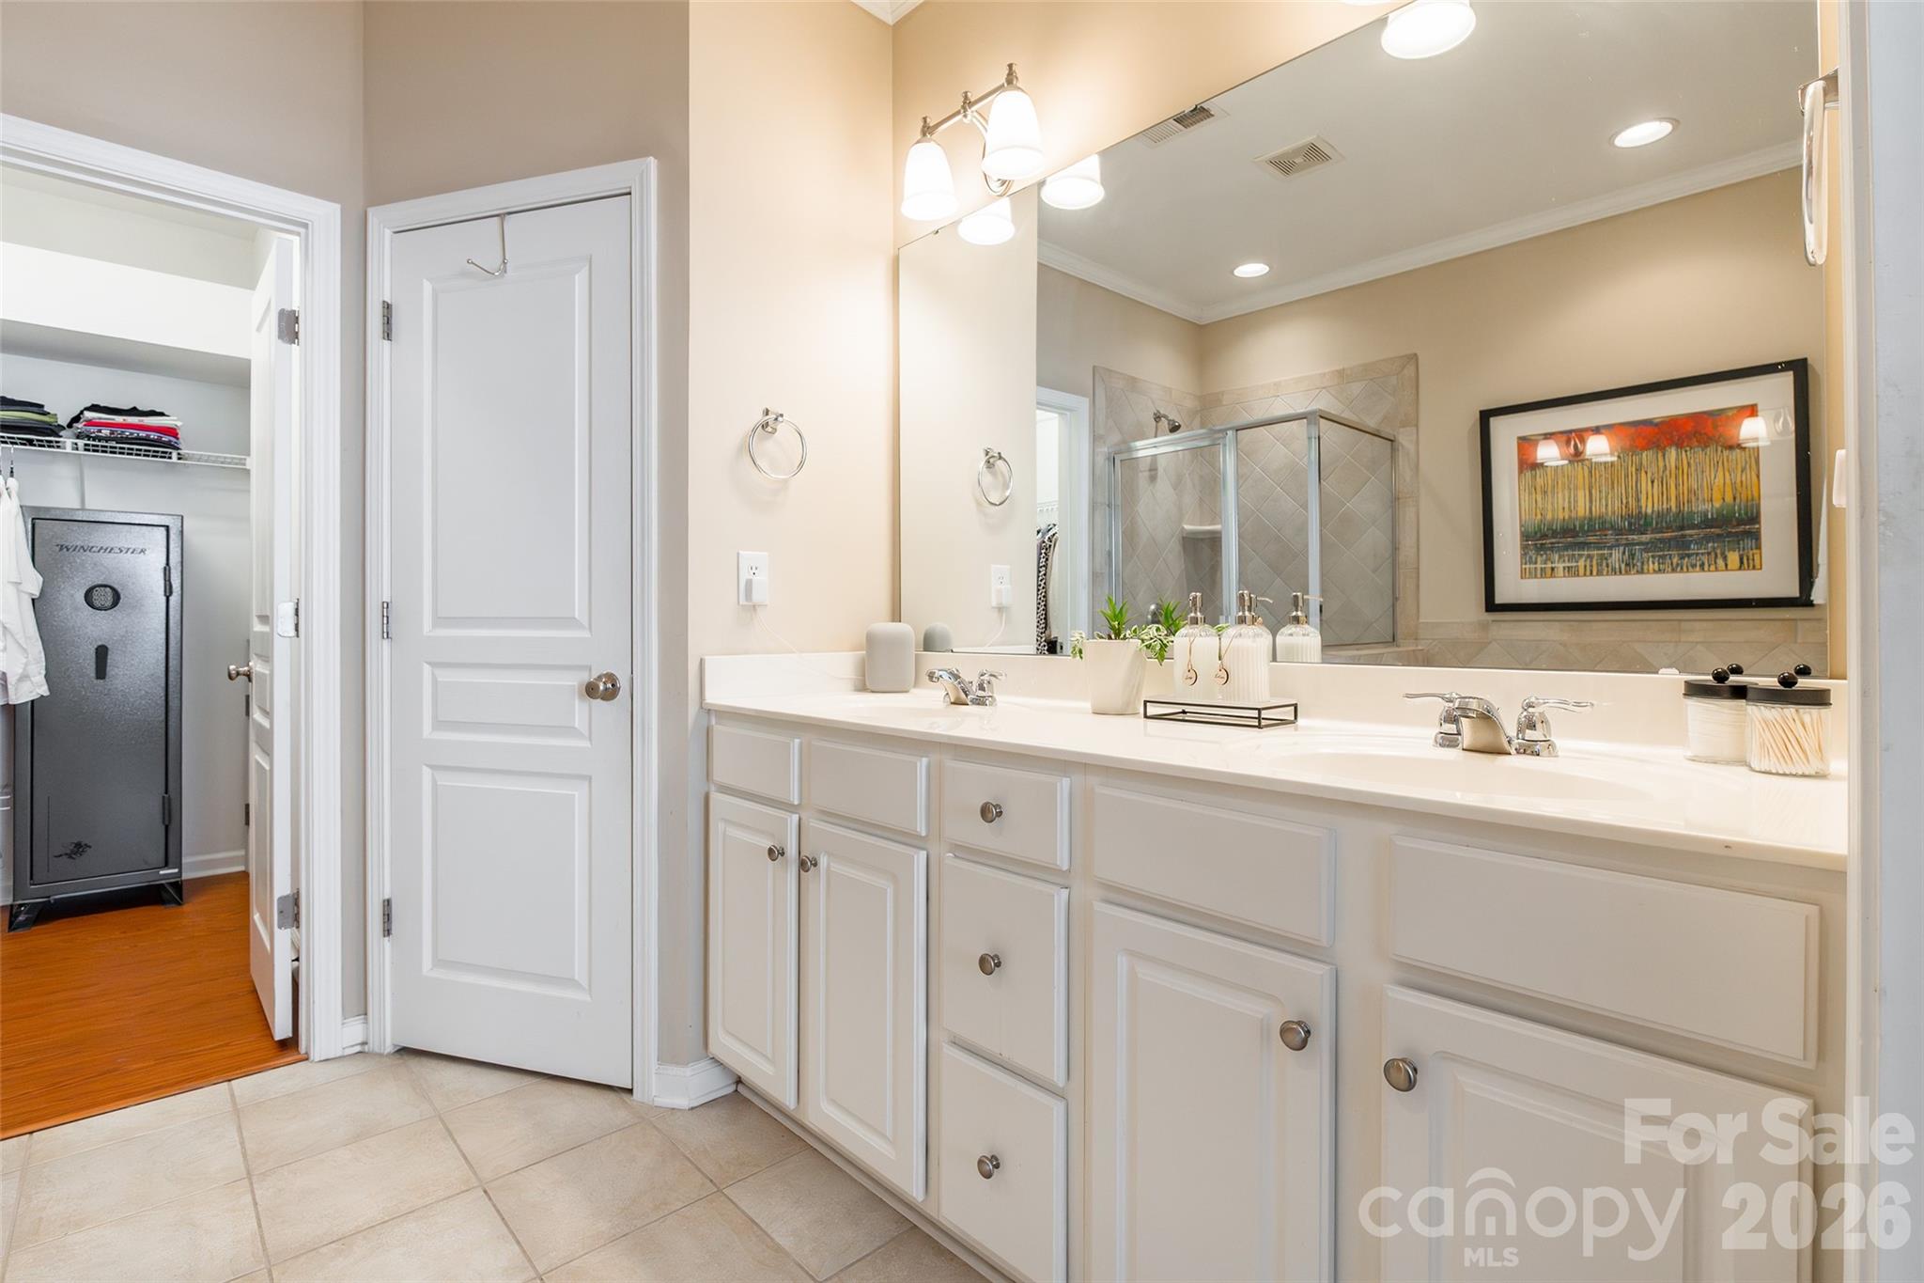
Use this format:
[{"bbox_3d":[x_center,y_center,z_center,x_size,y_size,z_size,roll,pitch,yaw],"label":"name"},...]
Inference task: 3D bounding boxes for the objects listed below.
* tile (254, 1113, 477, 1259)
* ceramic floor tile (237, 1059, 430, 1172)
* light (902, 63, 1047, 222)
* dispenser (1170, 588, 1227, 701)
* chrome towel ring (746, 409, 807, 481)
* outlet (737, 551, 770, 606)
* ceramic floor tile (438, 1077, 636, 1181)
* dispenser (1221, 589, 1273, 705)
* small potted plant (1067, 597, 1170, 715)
[{"bbox_3d":[-1.149,1.043,1.647,0.314,0.010,0.318,-1,1,-44],"label":"tile"},{"bbox_3d":[-1.373,1.039,1.879,0.314,0.010,0.318,-1,1,-44],"label":"ceramic floor tile"},{"bbox_3d":[0.029,-1.137,1.948,0.168,0.232,0.414,-1,1,-44],"label":"light"},{"bbox_3d":[0.422,0.008,1.535,0.082,0.190,0.090,0,1,15],"label":"dispenser"},{"bbox_3d":[-0.435,-0.464,2.008,0.158,0.172,0.078,-1,1,-44],"label":"chrome towel ring"},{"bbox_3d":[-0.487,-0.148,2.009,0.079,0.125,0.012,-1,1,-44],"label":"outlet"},{"bbox_3d":[-0.911,1.041,1.861,0.316,0.010,0.318,-1,1,-44],"label":"ceramic floor tile"},{"bbox_3d":[0.490,0.009,1.472,0.083,0.191,0.092,0,1,18],"label":"dispenser"},{"bbox_3d":[0.302,0.028,1.645,0.130,0.232,0.160,-1,1,-44],"label":"small potted plant"}]

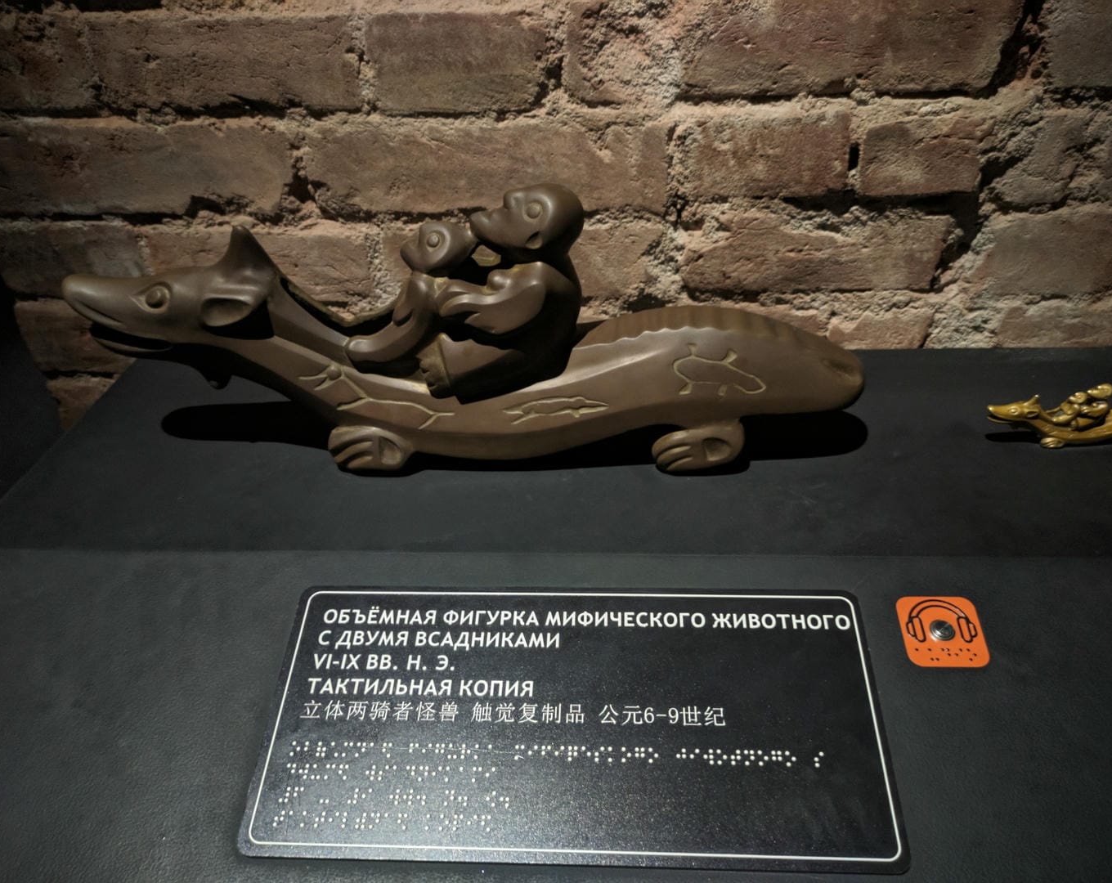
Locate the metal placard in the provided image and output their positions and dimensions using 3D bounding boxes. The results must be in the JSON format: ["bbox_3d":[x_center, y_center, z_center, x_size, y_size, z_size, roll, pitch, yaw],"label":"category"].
[{"bbox_3d":[0.007,0.130,0.406,0.291,0.004,0.134,0,50,4],"label":"metal placard"}]

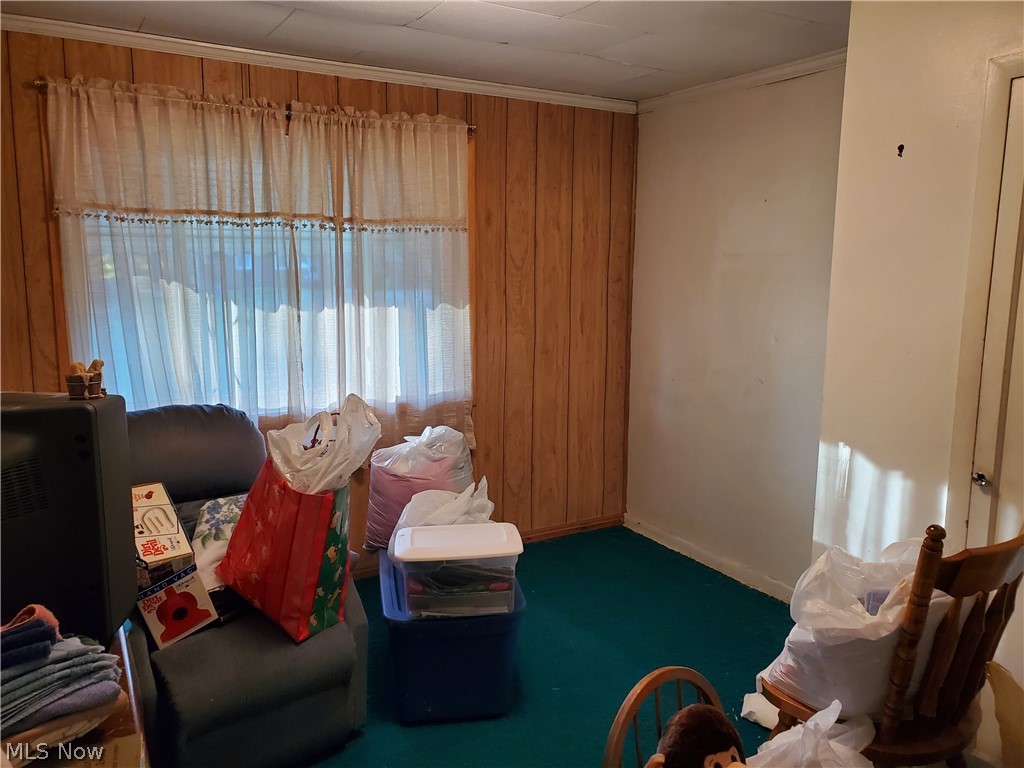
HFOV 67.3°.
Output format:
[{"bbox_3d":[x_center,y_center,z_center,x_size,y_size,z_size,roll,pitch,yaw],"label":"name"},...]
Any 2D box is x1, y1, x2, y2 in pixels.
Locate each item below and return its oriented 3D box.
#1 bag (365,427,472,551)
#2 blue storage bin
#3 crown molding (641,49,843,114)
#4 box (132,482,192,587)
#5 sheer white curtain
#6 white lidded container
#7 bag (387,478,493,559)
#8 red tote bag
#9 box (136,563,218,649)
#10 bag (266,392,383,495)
[{"bbox_3d":[-0.386,0.422,3.151,0.400,0.450,0.320,-2,9,-12],"label":"bag"},{"bbox_3d":[-0.245,0.903,2.877,0.470,0.430,0.660,-2,9,-12],"label":"blue storage bin"},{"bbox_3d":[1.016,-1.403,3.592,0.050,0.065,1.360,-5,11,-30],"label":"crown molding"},{"bbox_3d":[-1.213,0.511,2.584,0.150,0.150,0.310,-8,48,-42],"label":"box"},{"bbox_3d":[-0.933,-0.418,3.344,1.750,1.500,0.100,-5,11,-30],"label":"sheer white curtain"},{"bbox_3d":[-0.187,0.621,2.623,0.410,0.210,0.285,-1,9,-9],"label":"white lidded container"},{"bbox_3d":[-0.265,0.536,2.926,0.360,0.280,0.270,-2,9,-12],"label":"bag"},{"bbox_3d":[-0.694,0.496,2.437,0.370,0.420,0.180,19,10,32],"label":"red tote bag"},{"bbox_3d":[-1.055,0.690,2.353,0.120,0.187,0.217,-26,-4,27],"label":"box"},{"bbox_3d":[-0.614,0.210,2.544,0.300,0.290,0.260,6,11,33],"label":"bag"}]

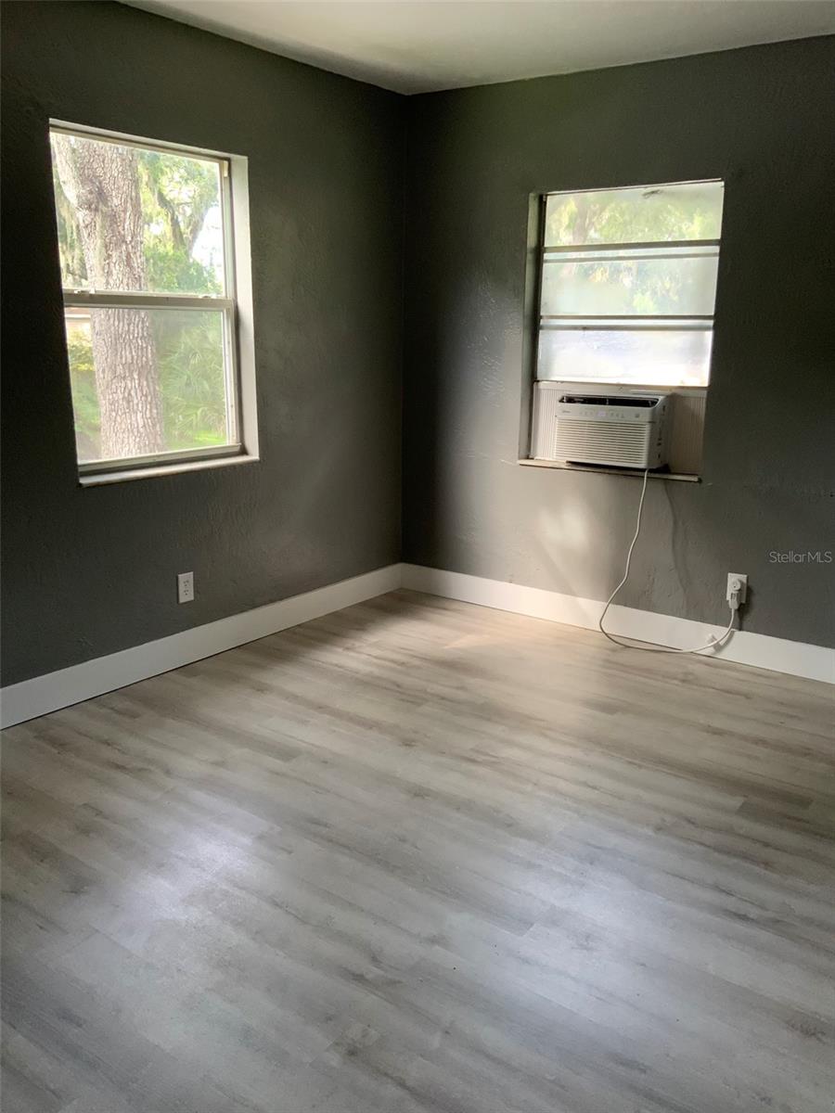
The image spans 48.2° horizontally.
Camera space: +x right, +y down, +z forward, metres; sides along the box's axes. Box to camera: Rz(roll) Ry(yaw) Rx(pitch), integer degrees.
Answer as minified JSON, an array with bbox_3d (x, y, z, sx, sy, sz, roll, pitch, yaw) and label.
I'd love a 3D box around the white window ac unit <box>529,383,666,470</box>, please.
[{"bbox_3d":[0.892,-0.596,4.262,0.490,0.320,0.330,11,17,35],"label":"white window ac unit"}]

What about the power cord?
[{"bbox_3d":[1.105,0.034,4.080,0.600,0.820,0.150,11,17,35],"label":"power cord"}]

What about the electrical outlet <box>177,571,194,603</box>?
[{"bbox_3d":[-0.954,0.131,3.870,0.012,0.120,0.075,11,17,35],"label":"electrical outlet"}]

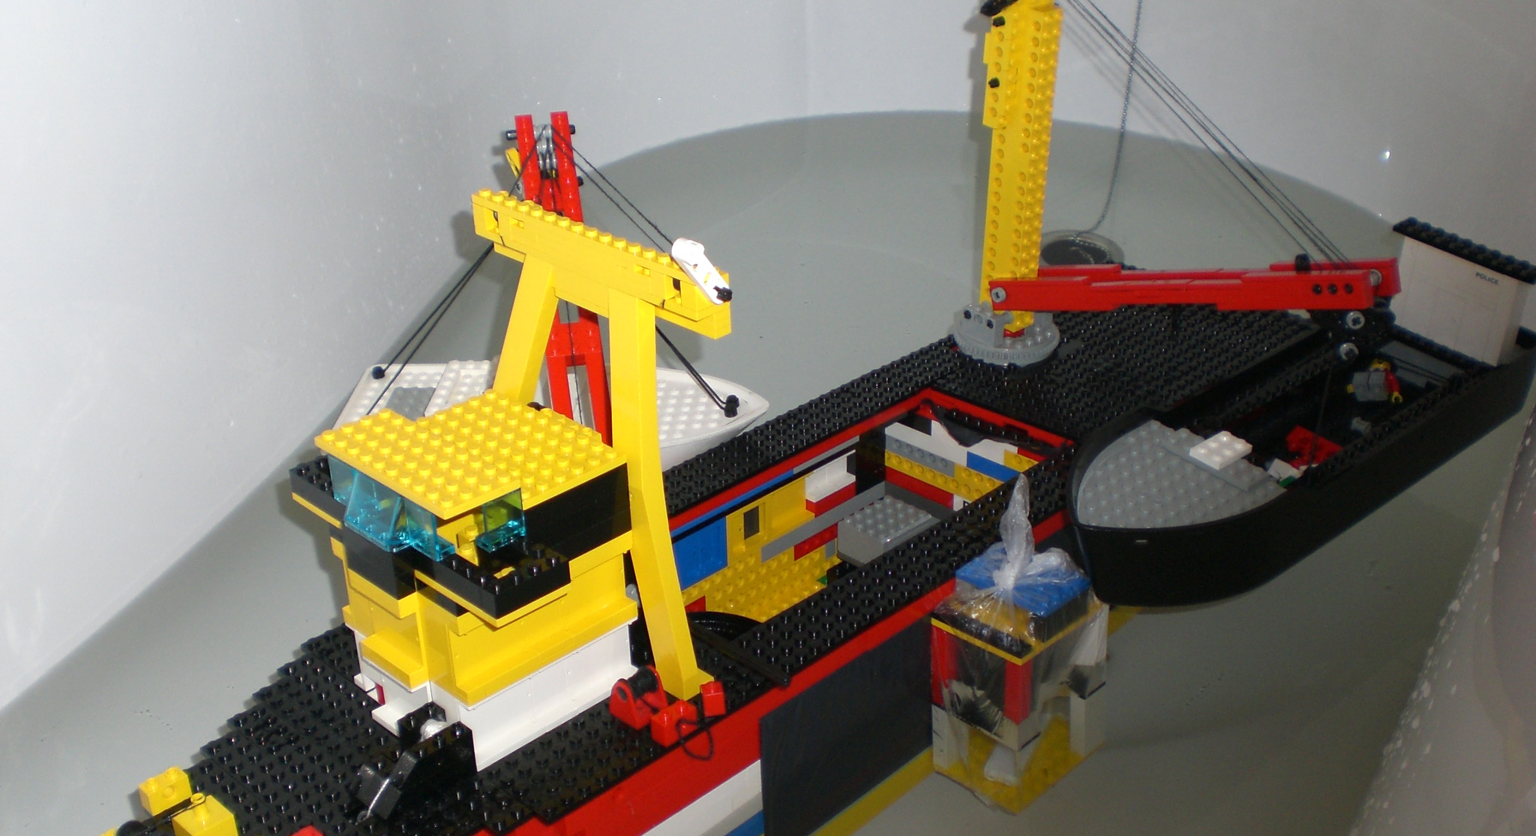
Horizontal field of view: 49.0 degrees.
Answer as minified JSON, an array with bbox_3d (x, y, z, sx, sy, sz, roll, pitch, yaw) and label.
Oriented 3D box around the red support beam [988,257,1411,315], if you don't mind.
[{"bbox_3d":[0.203,-0.065,0.836,0.031,0.016,0.227,-22,16,-35],"label":"red support beam"}]

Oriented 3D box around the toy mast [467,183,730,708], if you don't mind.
[{"bbox_3d":[-0.064,0.010,0.645,0.149,0.183,0.016,23,35,39],"label":"toy mast"}]

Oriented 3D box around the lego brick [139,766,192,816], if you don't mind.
[{"bbox_3d":[-0.214,0.132,0.599,0.008,0.011,0.016,23,35,39],"label":"lego brick"}]

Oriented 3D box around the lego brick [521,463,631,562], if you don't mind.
[{"bbox_3d":[-0.071,0.036,0.607,0.009,0.028,0.048,23,35,39],"label":"lego brick"}]

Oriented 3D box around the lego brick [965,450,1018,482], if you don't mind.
[{"bbox_3d":[0.124,0.028,0.874,0.046,0.010,0.008,23,35,39],"label":"lego brick"}]

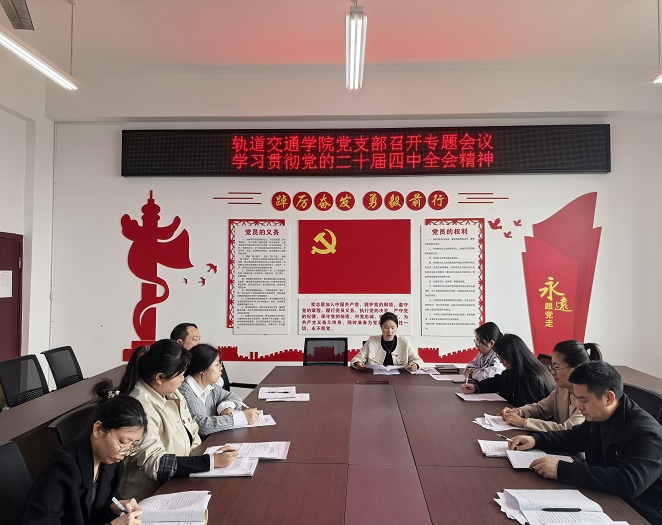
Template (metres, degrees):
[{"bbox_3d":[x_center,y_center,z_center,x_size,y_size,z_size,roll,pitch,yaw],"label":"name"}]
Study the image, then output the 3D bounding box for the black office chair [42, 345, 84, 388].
[{"bbox_3d":[-1.930,1.152,3.860,0.560,0.900,0.530,0,-2,7],"label":"black office chair"}]

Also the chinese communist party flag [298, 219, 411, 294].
[{"bbox_3d":[0.293,-0.065,5.880,1.359,0.895,0.020,0,-2,2],"label":"chinese communist party flag"}]

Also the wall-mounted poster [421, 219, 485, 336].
[{"bbox_3d":[1.481,0.181,5.868,0.780,1.430,0.020,0,-2,2],"label":"wall-mounted poster"}]

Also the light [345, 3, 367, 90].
[{"bbox_3d":[0.193,-1.621,3.824,0.150,0.090,1.250,0,-2,2],"label":"light"}]

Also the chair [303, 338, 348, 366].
[{"bbox_3d":[-0.060,1.166,4.370,0.530,0.900,0.570,0,-2,2],"label":"chair"}]

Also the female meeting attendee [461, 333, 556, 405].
[{"bbox_3d":[1.160,1.007,2.990,0.700,1.150,0.500,0,-2,9],"label":"female meeting attendee"}]

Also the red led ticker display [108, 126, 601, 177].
[{"bbox_3d":[0.380,-1.338,5.880,5.855,0.560,0.100,0,-2,2],"label":"red led ticker display"}]

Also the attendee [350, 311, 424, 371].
[{"bbox_3d":[0.470,1.009,4.120,0.560,1.190,0.720,0,-2,3],"label":"attendee"}]

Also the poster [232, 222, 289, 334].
[{"bbox_3d":[-0.883,0.184,5.953,0.750,1.410,0.020,0,-2,2],"label":"poster"}]

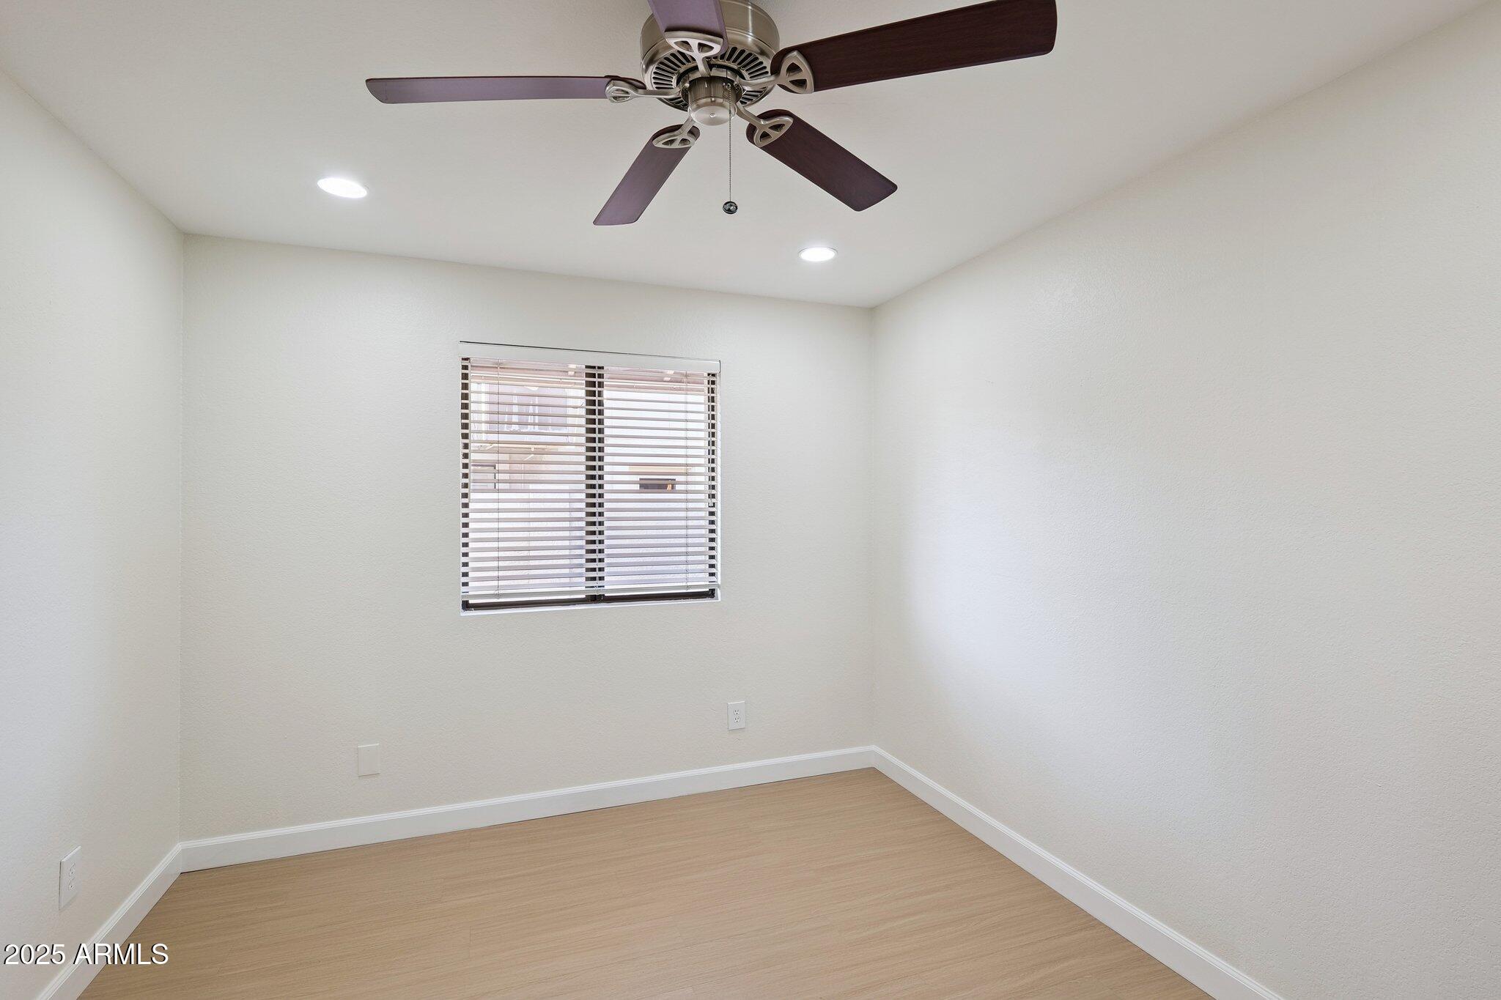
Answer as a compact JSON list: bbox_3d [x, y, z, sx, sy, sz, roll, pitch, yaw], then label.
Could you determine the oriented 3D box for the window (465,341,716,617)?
[{"bbox_3d":[-0.704,-0.096,3.095,1.175,1.170,0.090,0,0,-20],"label":"window"}]

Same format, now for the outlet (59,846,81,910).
[{"bbox_3d":[-1.893,1.054,1.864,0.009,0.130,0.088,0,0,-22],"label":"outlet"}]

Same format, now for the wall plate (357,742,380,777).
[{"bbox_3d":[-1.572,1.076,2.752,0.078,0.124,0.008,0,0,-20],"label":"wall plate"}]

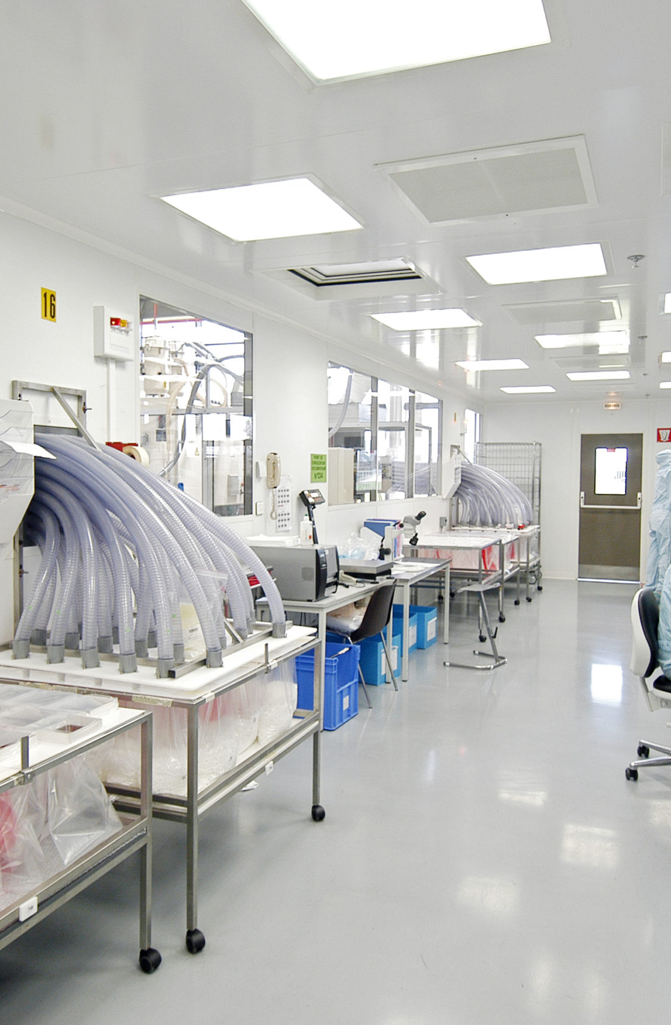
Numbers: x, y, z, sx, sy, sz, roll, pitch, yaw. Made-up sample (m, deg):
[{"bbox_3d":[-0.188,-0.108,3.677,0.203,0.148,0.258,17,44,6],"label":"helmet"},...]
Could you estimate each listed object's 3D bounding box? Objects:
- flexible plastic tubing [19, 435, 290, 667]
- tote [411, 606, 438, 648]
[{"bbox_3d":[-0.757,0.099,3.014,1.010,0.810,0.940,2,3,22],"label":"flexible plastic tubing"},{"bbox_3d":[0.646,1.002,6.786,0.431,0.301,0.331,1,3,23],"label":"tote"}]

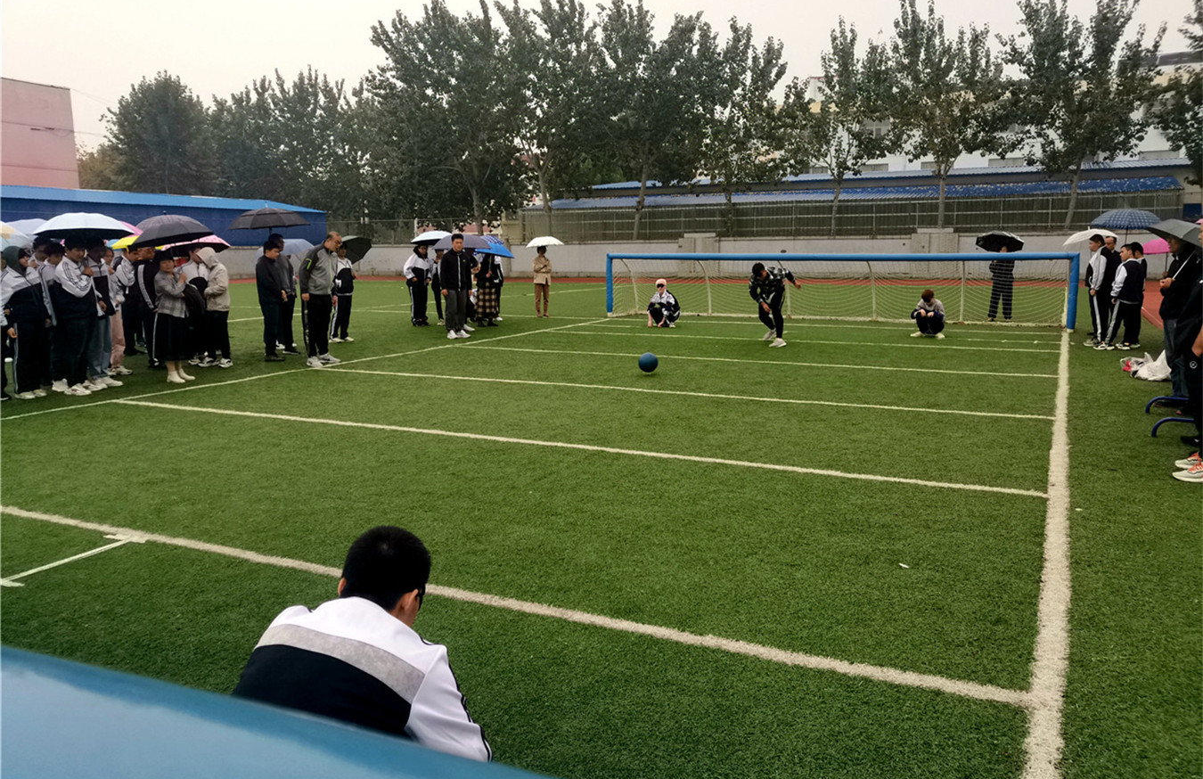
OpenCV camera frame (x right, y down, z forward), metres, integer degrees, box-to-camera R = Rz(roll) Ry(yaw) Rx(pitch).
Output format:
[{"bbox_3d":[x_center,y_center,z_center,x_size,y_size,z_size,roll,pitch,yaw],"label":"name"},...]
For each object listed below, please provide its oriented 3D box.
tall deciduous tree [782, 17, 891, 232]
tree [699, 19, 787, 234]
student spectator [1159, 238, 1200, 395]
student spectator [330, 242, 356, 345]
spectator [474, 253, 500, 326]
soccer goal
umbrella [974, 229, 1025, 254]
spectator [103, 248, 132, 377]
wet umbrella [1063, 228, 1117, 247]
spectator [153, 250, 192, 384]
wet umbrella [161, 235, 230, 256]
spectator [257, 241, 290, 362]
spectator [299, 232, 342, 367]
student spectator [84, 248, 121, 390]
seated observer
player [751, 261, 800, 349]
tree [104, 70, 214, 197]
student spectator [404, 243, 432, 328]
[{"bbox_3d":[11.511,-12.548,45.797,4.900,10.321,4.700,4,10,26],"label":"tall deciduous tree"},{"bbox_3d":[7.061,-12.980,46.834,4.490,10.570,4.270,1,9,8],"label":"tree"},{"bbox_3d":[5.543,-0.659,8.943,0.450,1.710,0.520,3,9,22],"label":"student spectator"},{"bbox_3d":[-4.402,-1.651,15.985,0.380,1.660,0.500,8,12,44],"label":"student spectator"},{"bbox_3d":[-2.358,-2.161,19.219,0.490,1.610,0.380,-6,10,-33],"label":"spectator"},{"bbox_3d":[4.644,-2.133,19.605,9.516,1.440,1.300,4,10,26],"label":"soccer goal"},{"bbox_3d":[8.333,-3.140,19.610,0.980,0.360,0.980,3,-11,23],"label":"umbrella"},{"bbox_3d":[-6.135,-0.989,11.869,0.380,1.600,0.450,3,9,22],"label":"spectator"},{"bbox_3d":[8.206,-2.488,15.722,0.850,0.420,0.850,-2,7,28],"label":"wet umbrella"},{"bbox_3d":[-5.187,-0.884,11.314,0.420,1.560,0.480,6,11,34],"label":"spectator"},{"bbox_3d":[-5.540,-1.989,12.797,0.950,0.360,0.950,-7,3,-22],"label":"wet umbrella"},{"bbox_3d":[-4.679,-1.268,13.360,0.380,1.690,0.500,2,9,18],"label":"spectator"},{"bbox_3d":[-3.829,-1.237,12.829,0.450,1.780,0.560,6,10,34],"label":"spectator"},{"bbox_3d":[-5.726,-0.861,10.743,0.400,1.680,0.500,5,10,29],"label":"student spectator"},{"bbox_3d":[-0.489,0.802,2.018,0.620,0.970,0.780,4,9,24],"label":"seated observer"},{"bbox_3d":[2.851,-1.428,15.340,0.720,1.340,0.900,4,10,28],"label":"player"},{"bbox_3d":[-29.975,-14.929,63.966,7.600,12.990,7.400,0,9,0],"label":"tree"},{"bbox_3d":[-3.784,-2.164,19.179,0.360,1.640,0.490,8,12,43],"label":"student spectator"}]

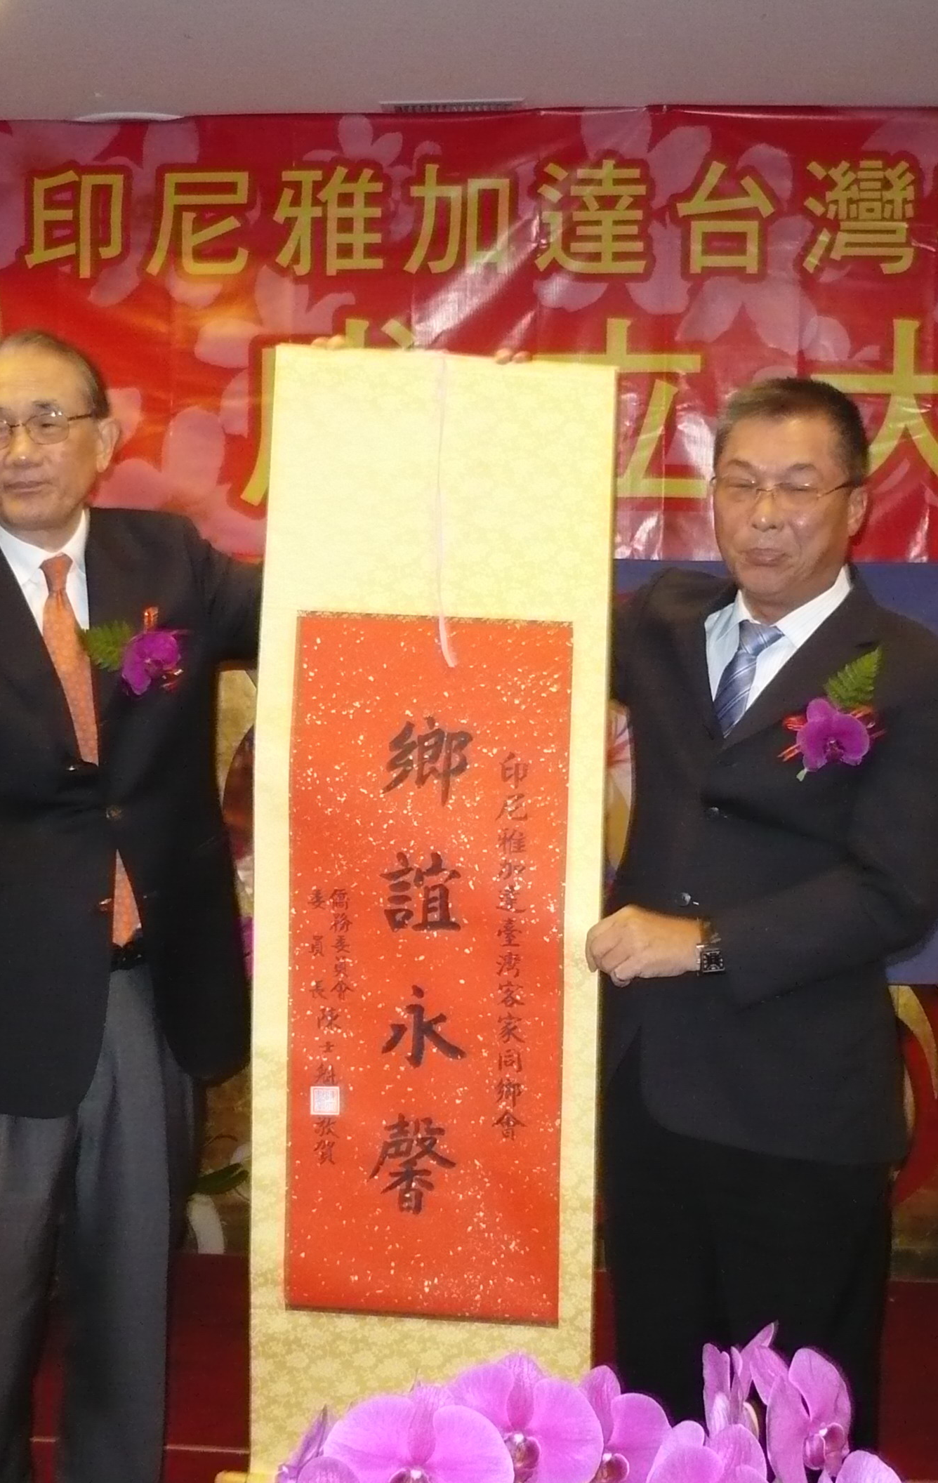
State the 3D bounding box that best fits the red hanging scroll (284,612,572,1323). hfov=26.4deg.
[{"bbox_3d":[-0.045,0.261,2.290,0.314,0.803,0.020,2,1,1],"label":"red hanging scroll"}]

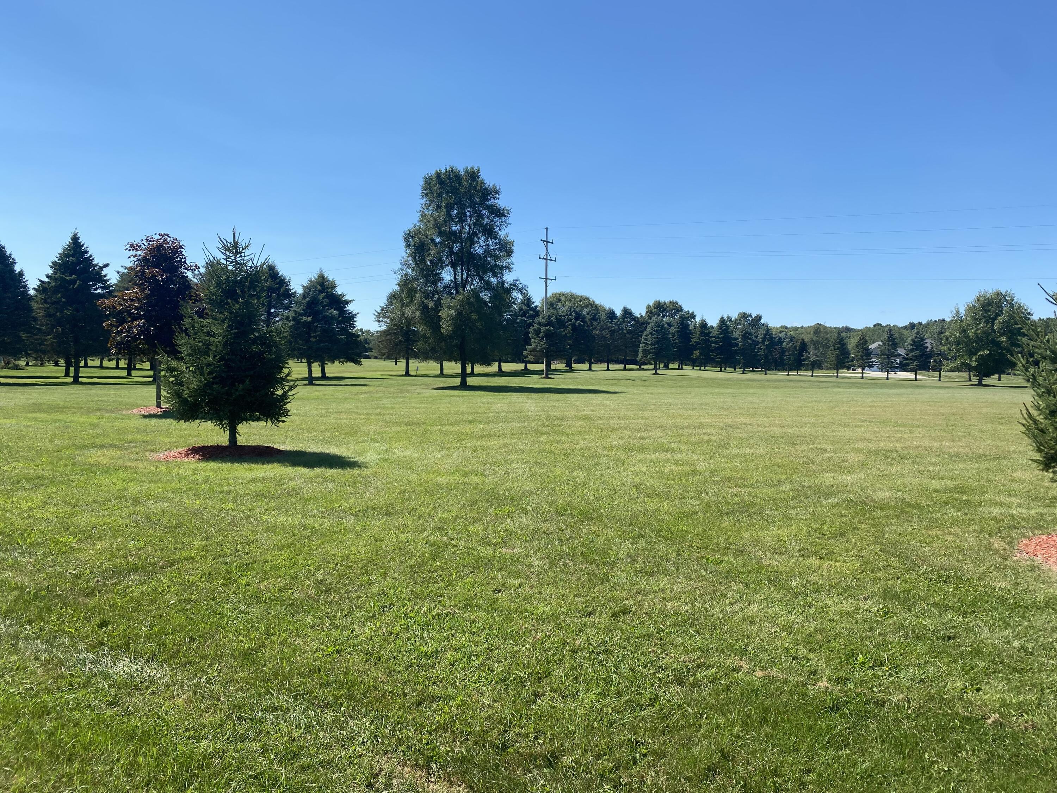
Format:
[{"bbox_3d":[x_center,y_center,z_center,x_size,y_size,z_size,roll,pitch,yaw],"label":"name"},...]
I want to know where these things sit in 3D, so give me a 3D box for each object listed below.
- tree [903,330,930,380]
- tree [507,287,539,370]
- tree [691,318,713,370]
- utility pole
[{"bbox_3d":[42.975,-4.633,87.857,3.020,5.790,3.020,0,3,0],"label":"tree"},{"bbox_3d":[-0.525,-7.764,91.729,4.000,9.510,4.000,0,3,0],"label":"tree"},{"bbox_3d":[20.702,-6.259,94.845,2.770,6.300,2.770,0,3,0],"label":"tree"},{"bbox_3d":[1.514,-7.577,64.705,0.600,12.130,2.200,2,4,40],"label":"utility pole"}]

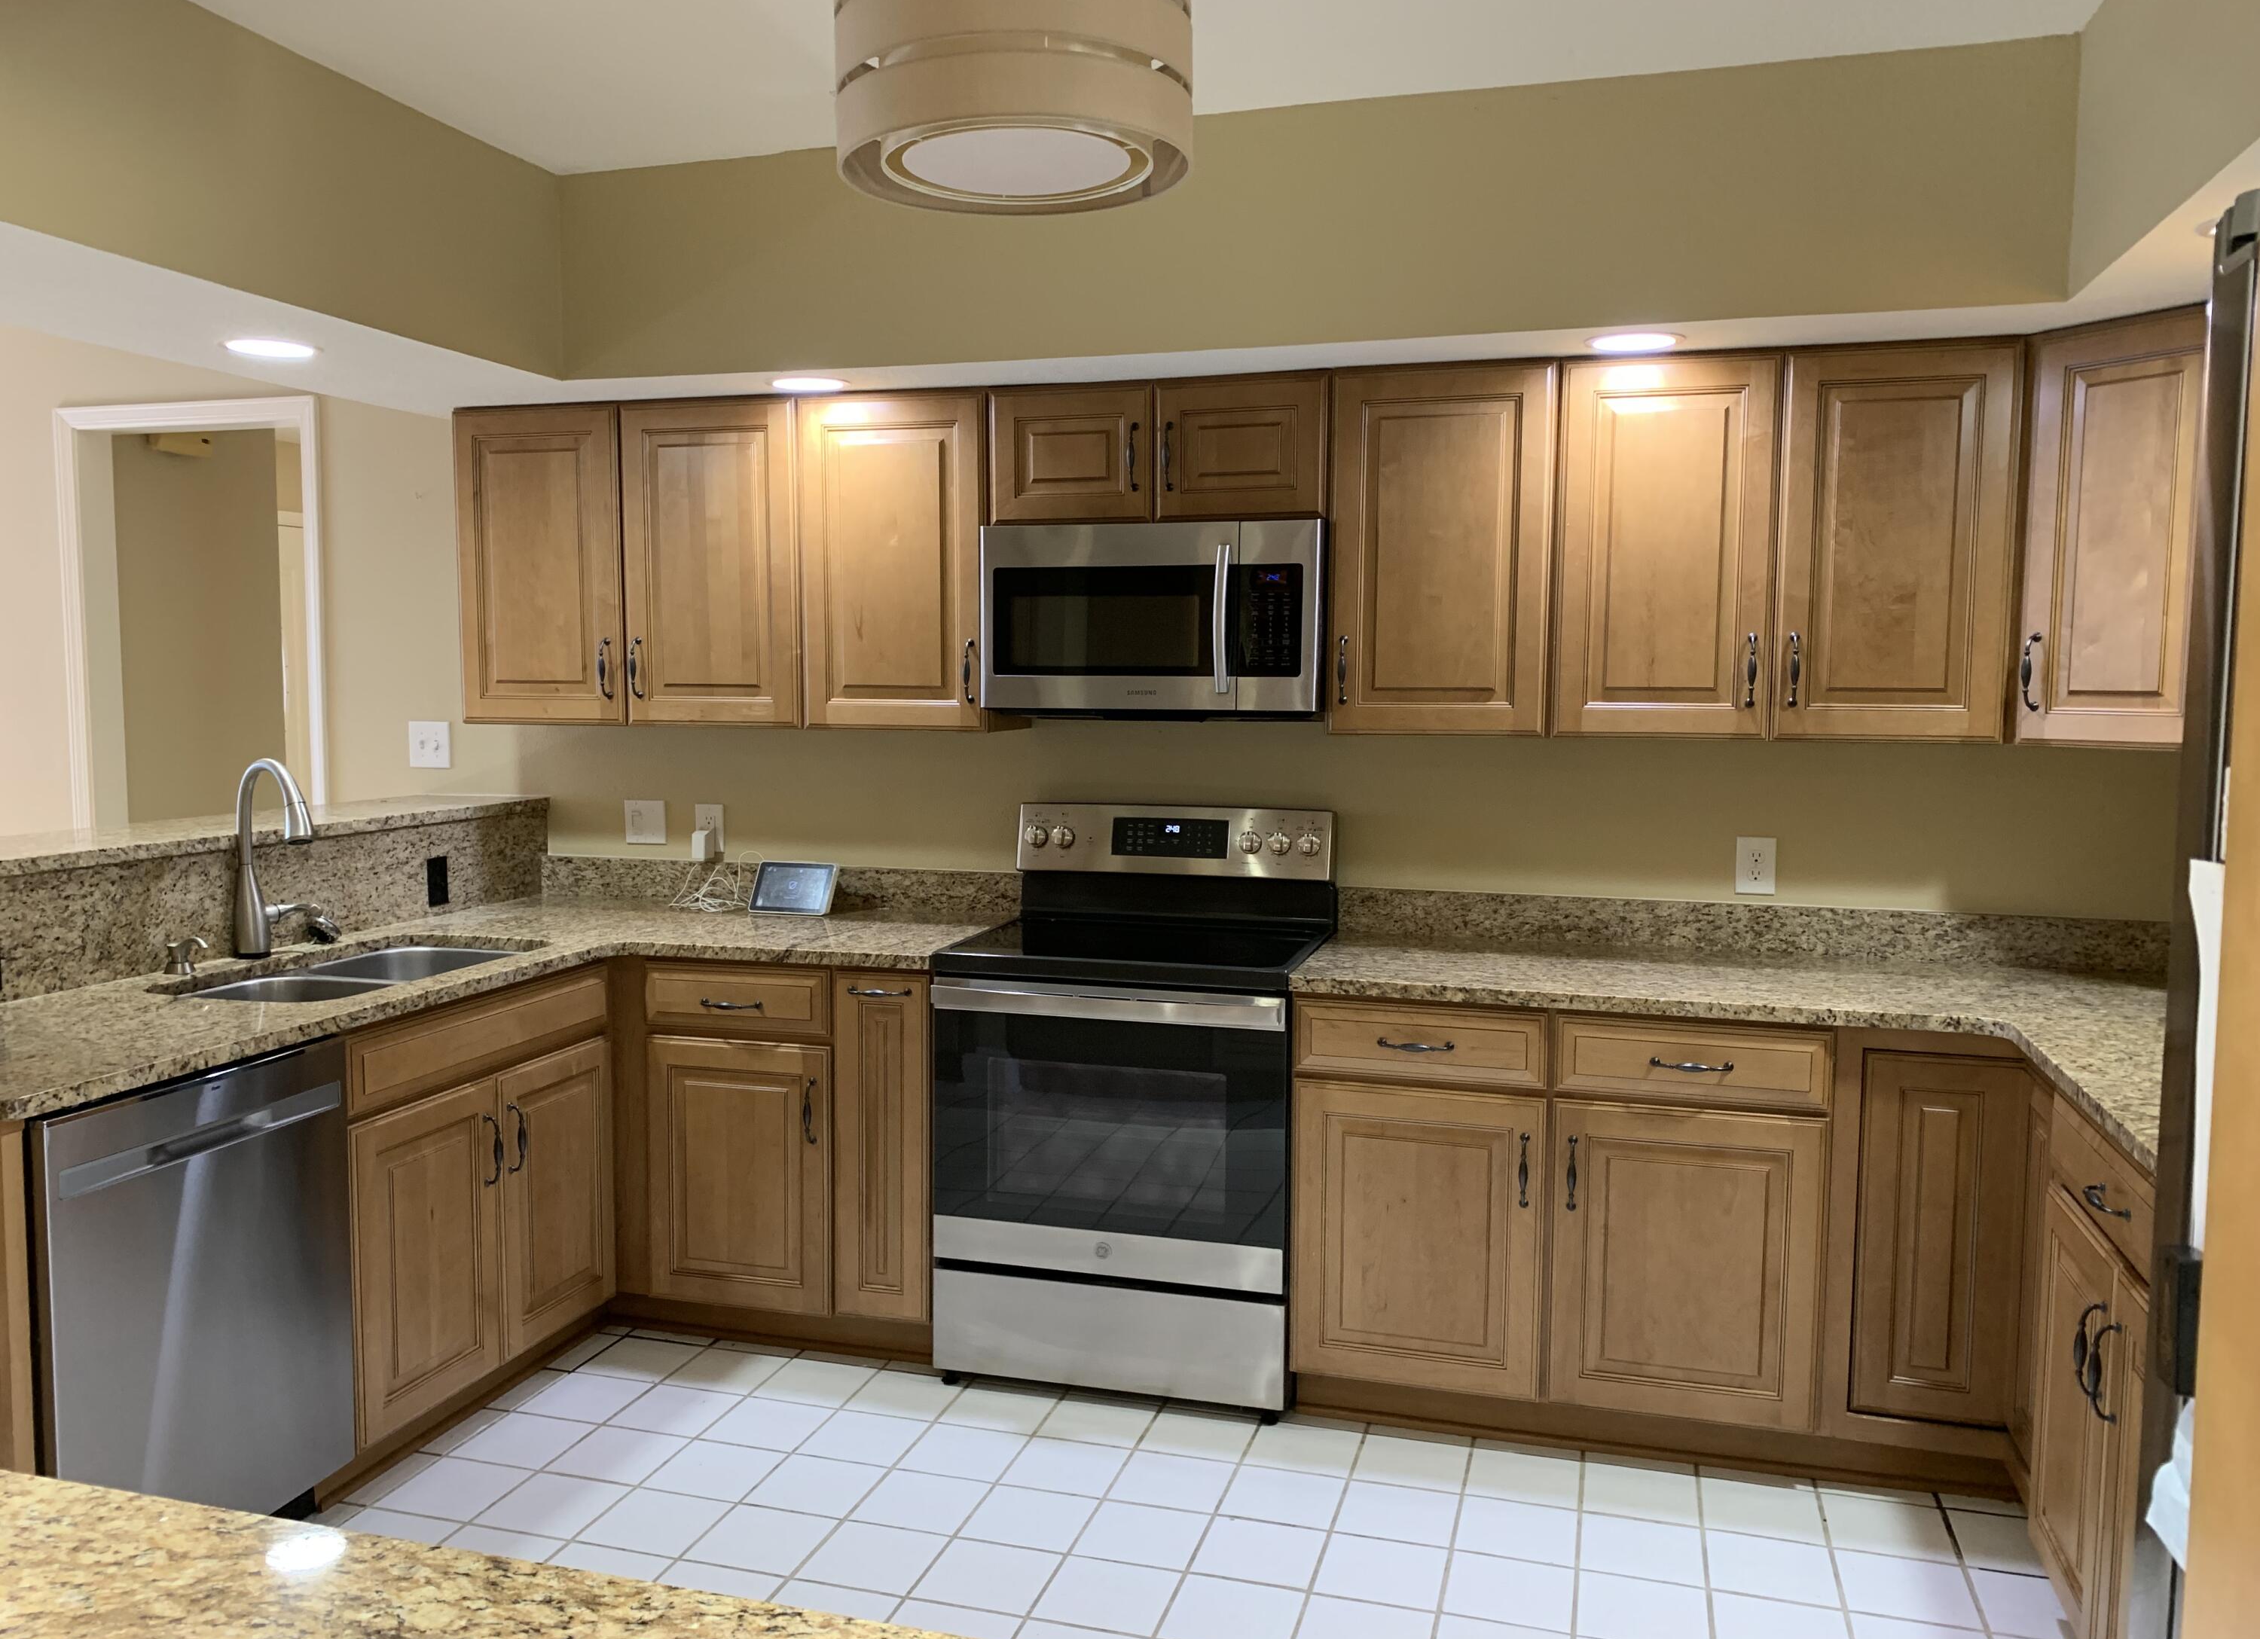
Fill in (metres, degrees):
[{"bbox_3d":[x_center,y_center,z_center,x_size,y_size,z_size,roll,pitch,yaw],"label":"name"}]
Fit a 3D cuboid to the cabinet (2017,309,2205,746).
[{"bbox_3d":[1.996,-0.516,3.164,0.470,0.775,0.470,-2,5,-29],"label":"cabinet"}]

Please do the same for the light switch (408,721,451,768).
[{"bbox_3d":[-1.893,-0.202,4.592,0.124,0.123,0.012,2,5,16],"label":"light switch"}]

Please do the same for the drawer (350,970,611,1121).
[{"bbox_3d":[-1.481,0.414,3.409,0.477,0.147,0.797,2,5,16],"label":"drawer"}]

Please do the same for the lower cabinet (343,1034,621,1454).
[{"bbox_3d":[-1.539,0.791,3.459,0.593,0.601,0.802,2,5,16],"label":"lower cabinet"}]

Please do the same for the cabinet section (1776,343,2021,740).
[{"bbox_3d":[1.508,-0.534,3.397,0.417,0.757,0.310,2,5,16],"label":"cabinet section"}]

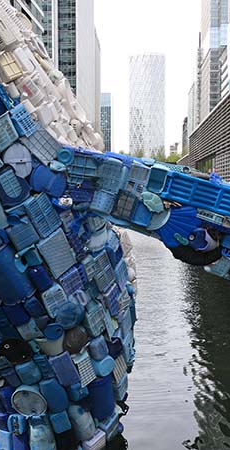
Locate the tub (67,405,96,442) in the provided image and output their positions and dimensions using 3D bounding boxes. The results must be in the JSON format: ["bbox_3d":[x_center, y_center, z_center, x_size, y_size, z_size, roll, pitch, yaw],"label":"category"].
[{"bbox_3d":[-0.483,2.933,6.950,0.310,0.480,0.290,-21,1,0],"label":"tub"}]

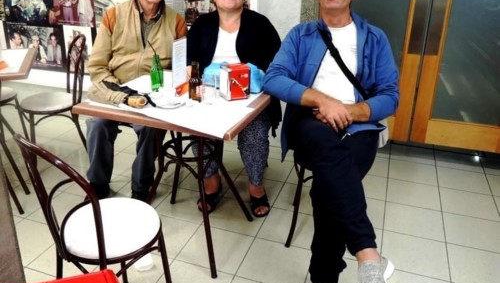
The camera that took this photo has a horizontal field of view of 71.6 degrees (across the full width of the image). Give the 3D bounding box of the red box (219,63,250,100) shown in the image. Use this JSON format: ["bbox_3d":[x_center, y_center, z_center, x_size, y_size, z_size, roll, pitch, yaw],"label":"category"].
[{"bbox_3d":[-0.062,-0.285,1.669,0.117,0.146,0.096,-11,25,-20],"label":"red box"}]

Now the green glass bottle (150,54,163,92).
[{"bbox_3d":[-0.499,-0.358,1.802,0.062,0.194,0.062,-1,24,0],"label":"green glass bottle"}]

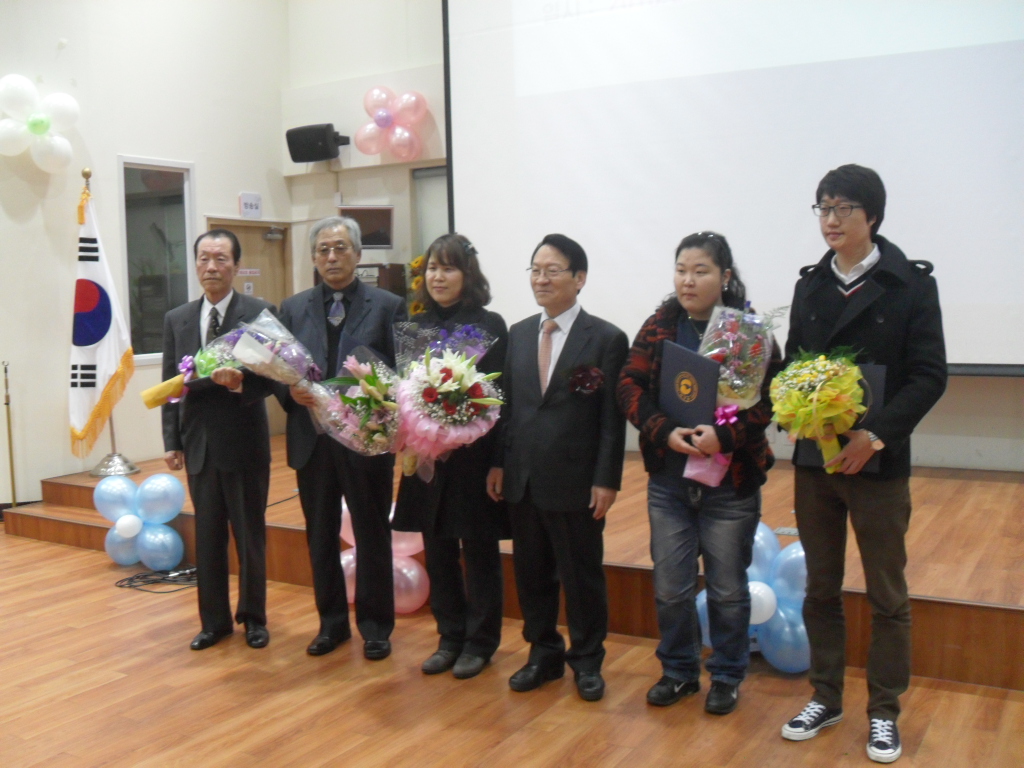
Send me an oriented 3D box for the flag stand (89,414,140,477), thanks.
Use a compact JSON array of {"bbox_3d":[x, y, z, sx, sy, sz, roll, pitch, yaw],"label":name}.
[{"bbox_3d":[-2.736,0.395,7.120,0.350,0.390,0.350,-1,4,0],"label":"flag stand"}]

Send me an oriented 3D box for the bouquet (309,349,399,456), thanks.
[{"bbox_3d":[-0.601,0.069,3.850,0.360,0.380,0.340,-3,7,-24],"label":"bouquet"}]

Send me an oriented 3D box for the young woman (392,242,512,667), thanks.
[{"bbox_3d":[-0.236,0.260,3.862,0.460,1.631,0.370,1,5,26],"label":"young woman"}]

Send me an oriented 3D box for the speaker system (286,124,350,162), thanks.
[{"bbox_3d":[-1.533,-1.886,8.120,0.370,0.240,0.280,2,30,35],"label":"speaker system"}]

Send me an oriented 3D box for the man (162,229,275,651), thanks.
[{"bbox_3d":[-1.198,0.220,4.218,0.490,1.690,0.360,0,5,10],"label":"man"}]

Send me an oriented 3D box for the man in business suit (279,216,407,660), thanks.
[{"bbox_3d":[-0.691,0.207,4.089,0.540,1.718,0.360,0,5,13],"label":"man in business suit"}]

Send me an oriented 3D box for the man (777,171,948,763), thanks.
[{"bbox_3d":[1.073,0.212,3.228,0.560,1.778,0.420,2,5,34],"label":"man"}]

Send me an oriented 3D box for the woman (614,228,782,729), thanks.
[{"bbox_3d":[0.633,0.287,3.519,0.550,1.599,0.440,2,5,31],"label":"woman"}]

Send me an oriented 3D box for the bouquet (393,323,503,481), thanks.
[{"bbox_3d":[-0.229,0.066,3.670,0.380,0.500,0.310,0,20,14],"label":"bouquet"}]

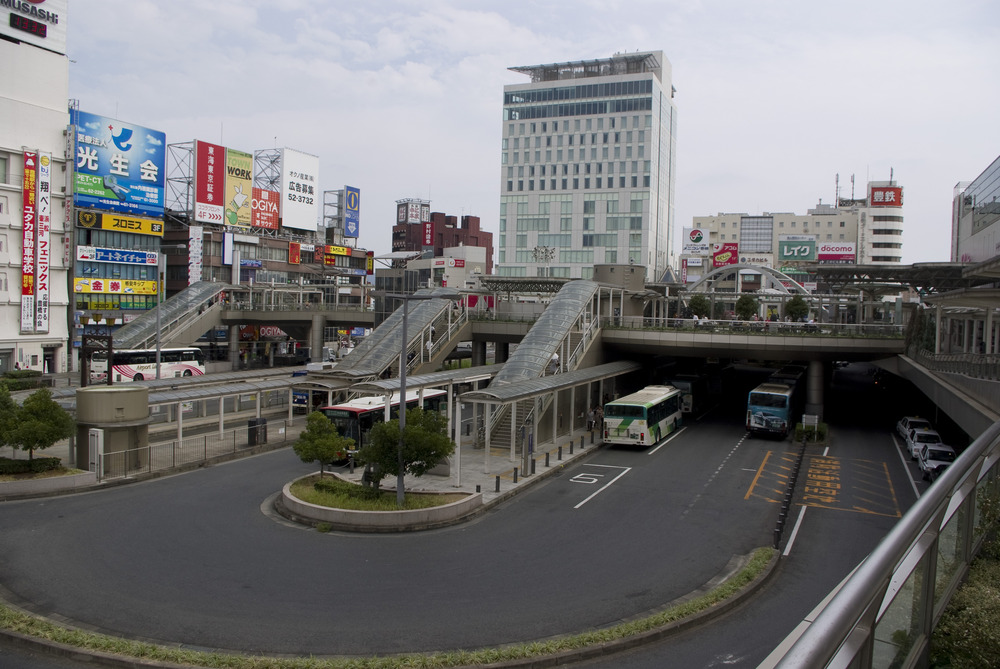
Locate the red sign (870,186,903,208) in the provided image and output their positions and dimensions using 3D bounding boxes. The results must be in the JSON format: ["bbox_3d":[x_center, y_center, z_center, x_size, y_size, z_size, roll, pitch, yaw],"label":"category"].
[{"bbox_3d":[93.703,-33.287,182.600,7.200,4.600,1.200,2,2,18],"label":"red sign"}]

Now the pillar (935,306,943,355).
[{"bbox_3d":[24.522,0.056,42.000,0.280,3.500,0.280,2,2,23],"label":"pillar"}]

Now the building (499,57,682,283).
[{"bbox_3d":[22.382,-32.629,184.092,34.980,68.800,28.760,2,2,21],"label":"building"}]

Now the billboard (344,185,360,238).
[{"bbox_3d":[-23.788,-19.516,120.526,0.400,7.795,3.670,2,3,24],"label":"billboard"}]

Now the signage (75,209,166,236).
[{"bbox_3d":[-43.981,-12.795,87.265,0.500,1.827,11.522,2,2,25],"label":"signage"}]

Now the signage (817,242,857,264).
[{"bbox_3d":[78.443,-18.812,175.000,9.200,5.100,0.500,2,2,25],"label":"signage"}]

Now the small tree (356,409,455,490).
[{"bbox_3d":[-3.961,4.829,31.800,4.067,3.558,3.800,2,2,0],"label":"small tree"}]

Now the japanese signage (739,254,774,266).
[{"bbox_3d":[62.186,-17.868,182.000,8.485,3.152,0.400,2,2,19],"label":"japanese signage"}]

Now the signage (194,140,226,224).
[{"bbox_3d":[-38.498,-20.011,99.550,0.500,10.266,5.060,2,2,25],"label":"signage"}]

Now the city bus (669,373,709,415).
[{"bbox_3d":[15.232,4.527,60.591,2.490,3.040,10.400,2,2,25],"label":"city bus"}]

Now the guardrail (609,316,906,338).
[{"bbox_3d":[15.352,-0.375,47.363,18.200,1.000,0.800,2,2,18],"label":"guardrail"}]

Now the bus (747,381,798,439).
[{"bbox_3d":[19.431,5.027,53.140,2.490,3.000,10.500,2,3,24],"label":"bus"}]

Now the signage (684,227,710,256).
[{"bbox_3d":[40.469,-19.099,155.000,5.400,5.700,0.600,2,2,19],"label":"signage"}]

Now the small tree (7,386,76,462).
[{"bbox_3d":[-19.859,4.072,32.512,2.800,3.400,2.800,0,2,-31],"label":"small tree"}]

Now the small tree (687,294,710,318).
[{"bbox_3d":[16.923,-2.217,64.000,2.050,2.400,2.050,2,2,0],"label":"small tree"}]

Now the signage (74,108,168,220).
[{"bbox_3d":[-41.413,-18.182,81.882,0.500,9.767,11.446,2,3,24],"label":"signage"}]

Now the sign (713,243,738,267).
[{"bbox_3d":[61.962,-21.624,206.000,6.450,6.700,0.400,2,2,16],"label":"sign"}]

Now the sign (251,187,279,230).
[{"bbox_3d":[-34.154,-18.236,108.907,0.400,5.495,5.570,2,2,25],"label":"sign"}]

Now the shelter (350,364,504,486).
[{"bbox_3d":[-2.276,4.146,42.924,2.450,4.350,19.000,2,3,24],"label":"shelter"}]

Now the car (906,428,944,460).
[{"bbox_3d":[23.467,6.006,41.408,1.700,1.500,4.700,2,2,24],"label":"car"}]

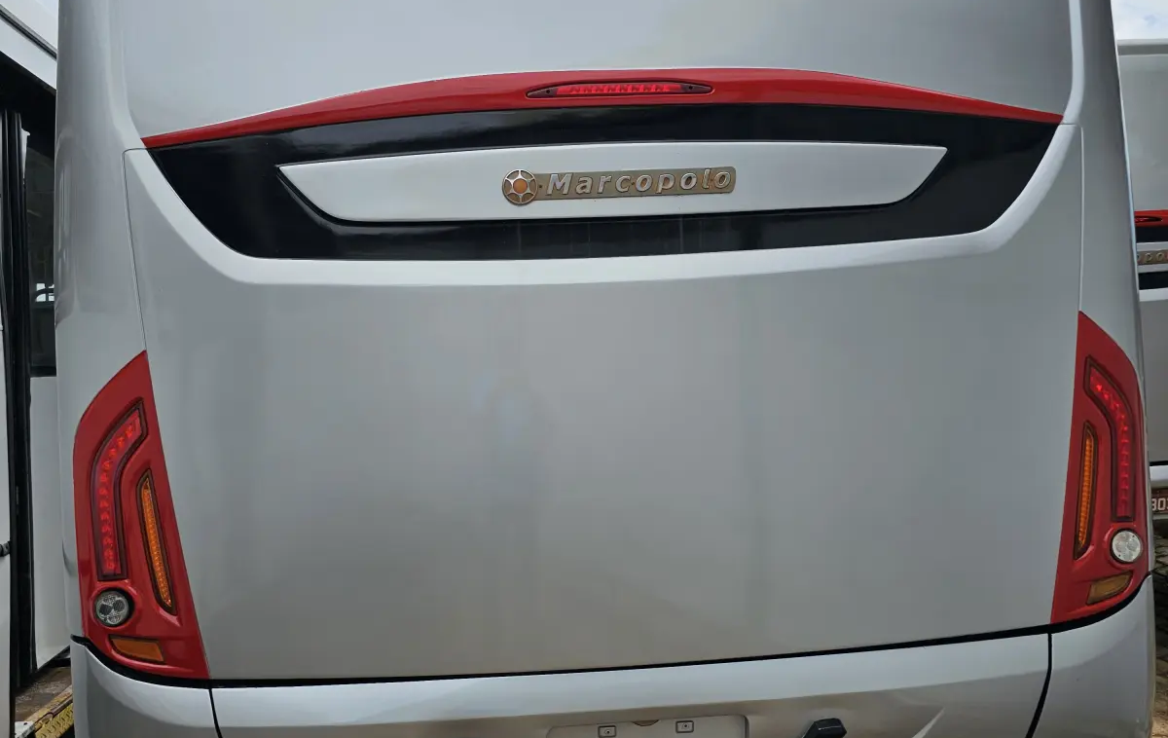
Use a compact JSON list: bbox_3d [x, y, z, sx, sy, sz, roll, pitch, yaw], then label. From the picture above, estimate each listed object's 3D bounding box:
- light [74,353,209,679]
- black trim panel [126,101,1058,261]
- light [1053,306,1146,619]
[{"bbox_3d":[-0.951,0.307,2.193,0.300,0.690,0.120,-3,-1,7],"label":"light"},{"bbox_3d":[0.082,-0.392,2.208,2.020,0.335,0.120,-2,-1,-5],"label":"black trim panel"},{"bbox_3d":[1.160,0.216,2.369,0.300,0.690,0.120,-2,-1,-17],"label":"light"}]

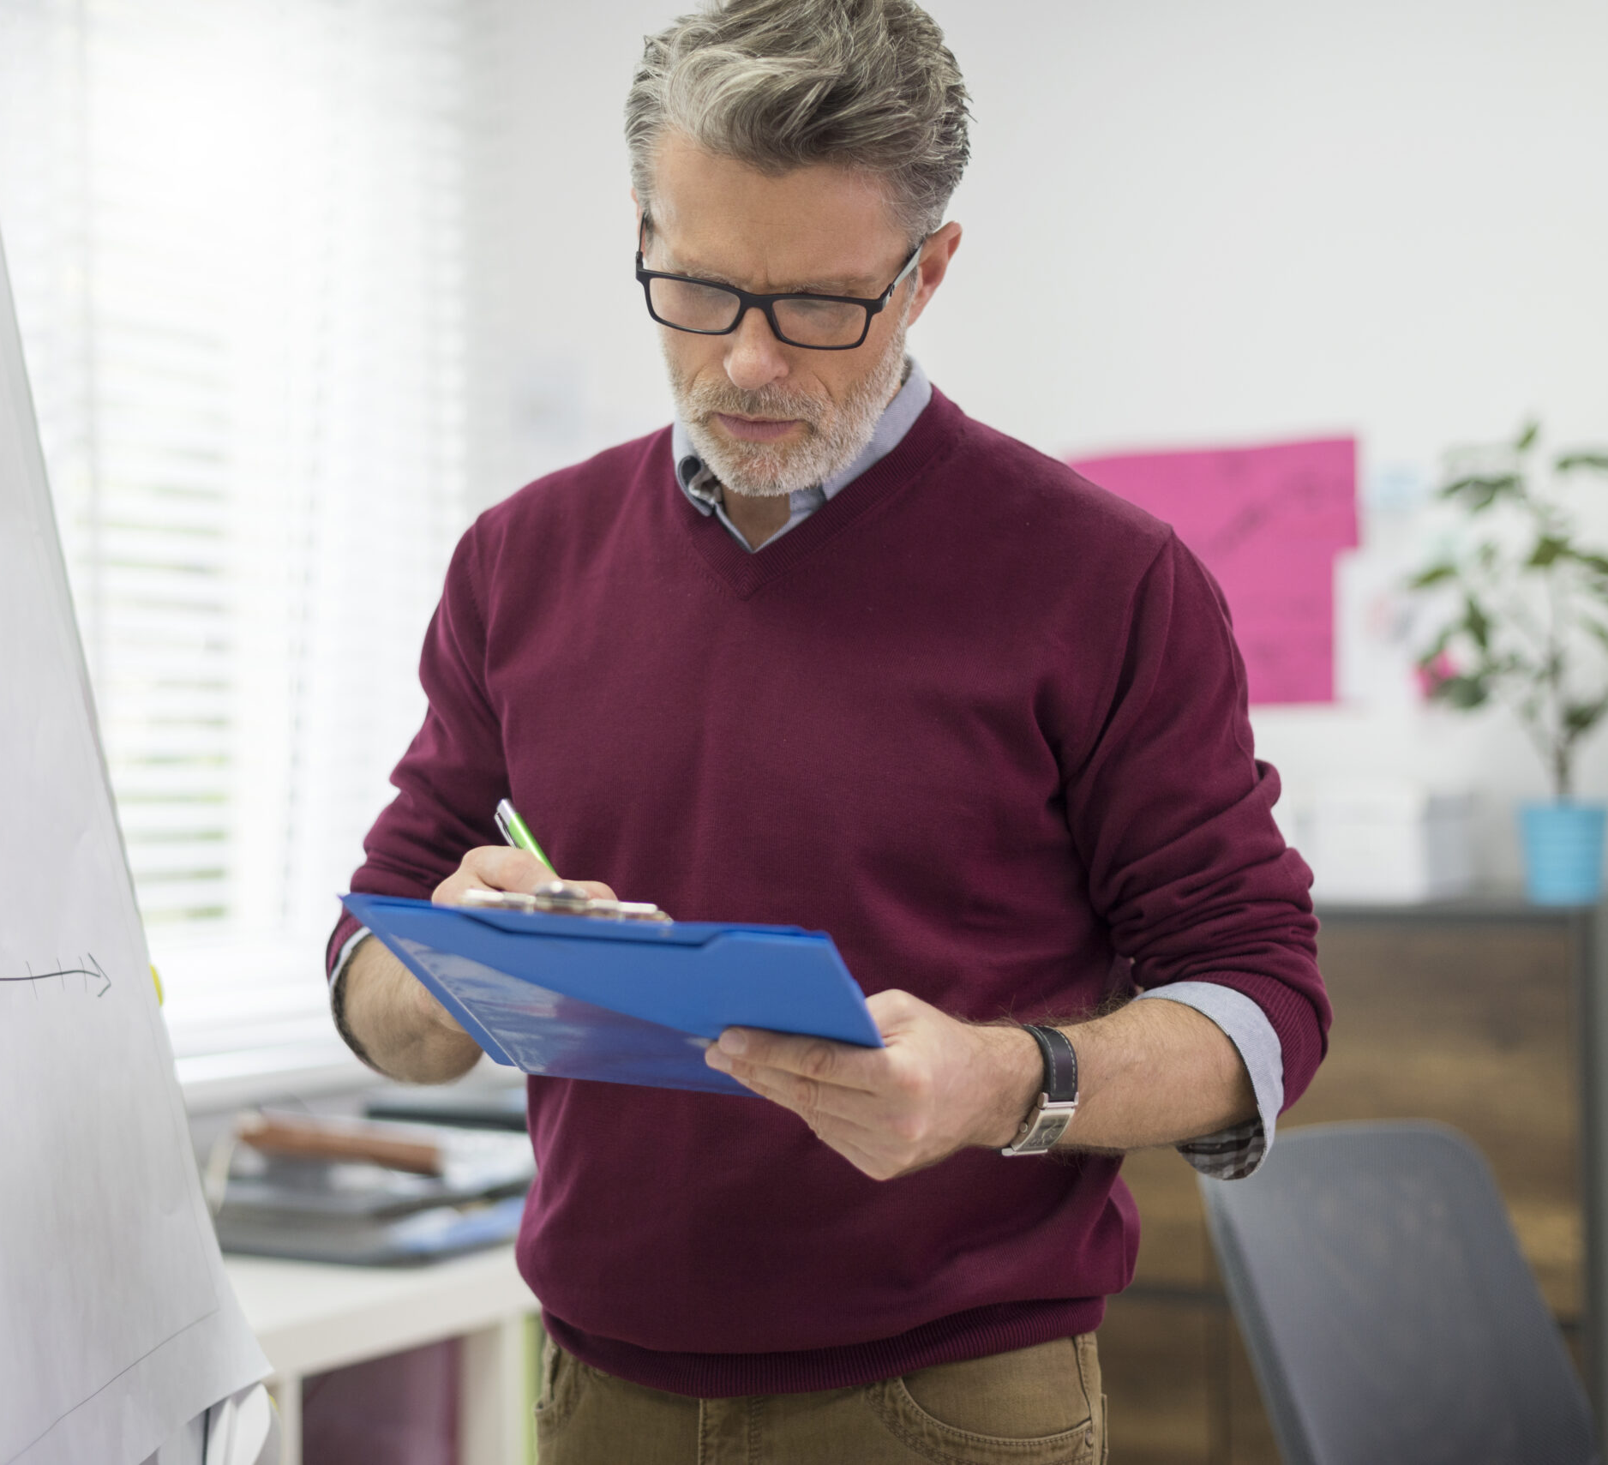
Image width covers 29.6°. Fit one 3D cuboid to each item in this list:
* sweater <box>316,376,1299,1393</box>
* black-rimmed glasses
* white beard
[{"bbox_3d":[0.012,0.085,1.765,0.575,0.580,0.340,-1,0,24],"label":"sweater"},{"bbox_3d":[-0.010,-0.254,1.682,0.140,0.043,0.140,8,26,8],"label":"black-rimmed glasses"},{"bbox_3d":[-0.008,-0.180,1.685,0.138,0.088,0.100,8,26,8],"label":"white beard"}]

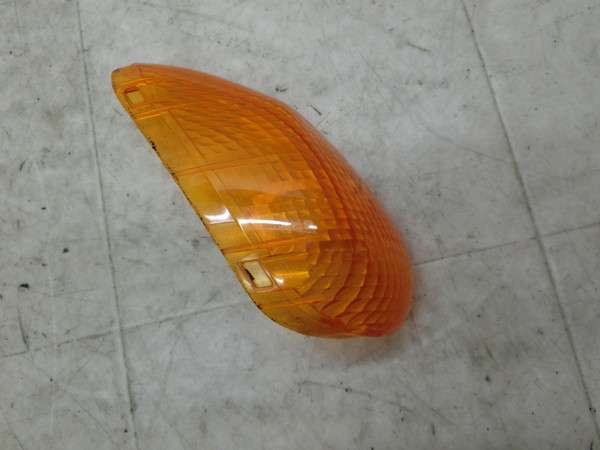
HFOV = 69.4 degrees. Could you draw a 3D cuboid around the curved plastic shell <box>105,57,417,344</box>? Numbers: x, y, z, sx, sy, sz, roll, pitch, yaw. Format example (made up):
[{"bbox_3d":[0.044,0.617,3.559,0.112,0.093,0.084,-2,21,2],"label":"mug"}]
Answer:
[{"bbox_3d":[-0.028,-0.032,0.279,0.105,0.072,0.260,-41,78,1],"label":"curved plastic shell"}]

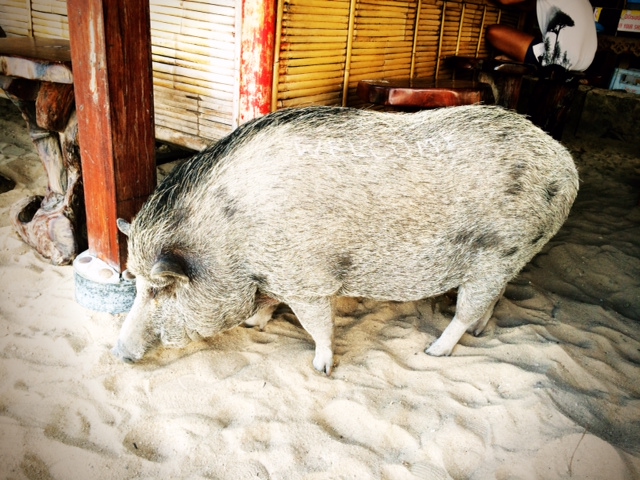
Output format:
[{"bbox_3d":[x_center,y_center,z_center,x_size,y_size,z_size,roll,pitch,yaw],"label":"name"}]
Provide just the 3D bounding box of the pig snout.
[{"bbox_3d":[-0.487,0.287,1.395,0.060,0.045,0.068,32,-11,-23],"label":"pig snout"}]

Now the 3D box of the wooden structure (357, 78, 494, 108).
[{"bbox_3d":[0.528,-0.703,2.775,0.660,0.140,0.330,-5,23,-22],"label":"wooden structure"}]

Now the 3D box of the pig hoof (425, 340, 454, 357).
[{"bbox_3d":[0.341,0.311,1.584,0.066,0.036,0.045,-1,22,-14],"label":"pig hoof"}]

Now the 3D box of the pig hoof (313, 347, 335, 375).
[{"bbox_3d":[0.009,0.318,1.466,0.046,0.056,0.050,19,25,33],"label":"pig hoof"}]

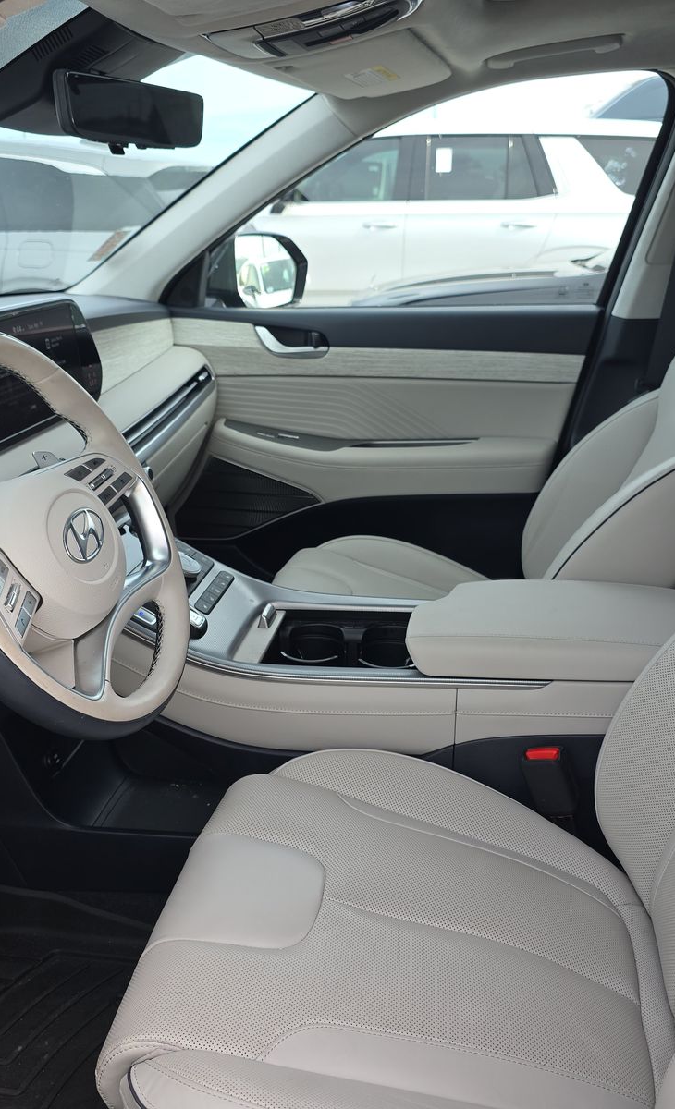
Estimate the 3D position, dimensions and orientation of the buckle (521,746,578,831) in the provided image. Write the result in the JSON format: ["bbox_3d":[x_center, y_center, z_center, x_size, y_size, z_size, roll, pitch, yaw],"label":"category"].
[{"bbox_3d":[0.242,0.264,1.108,0.046,0.100,0.030,-15,17,15],"label":"buckle"}]

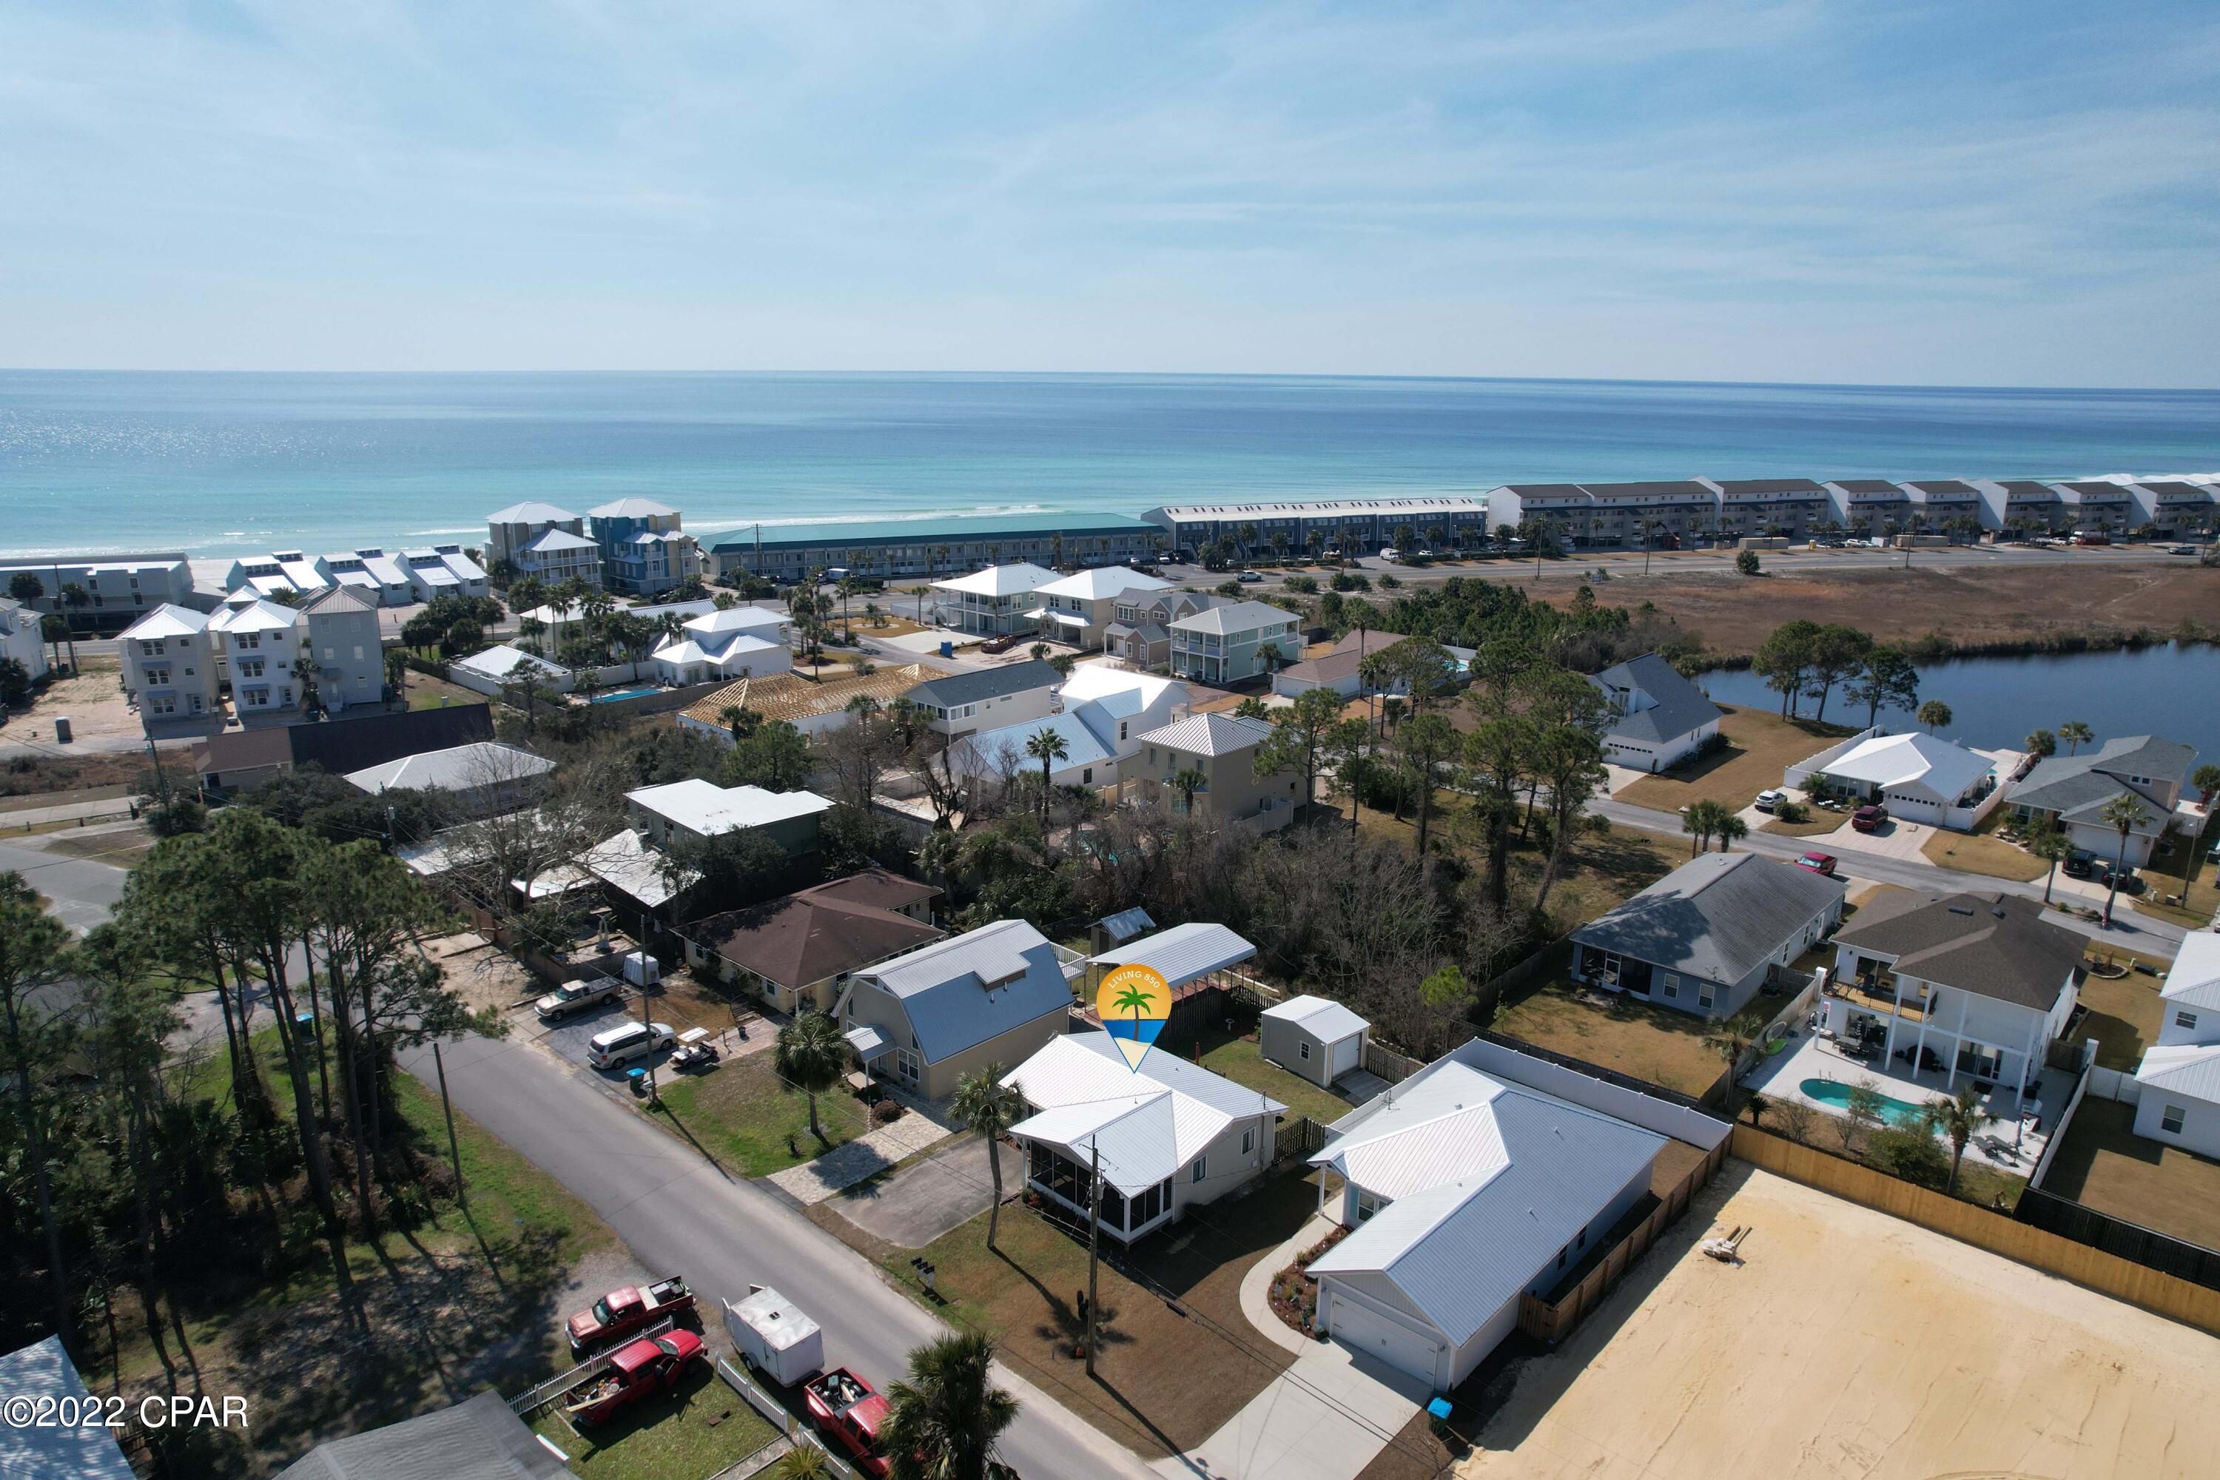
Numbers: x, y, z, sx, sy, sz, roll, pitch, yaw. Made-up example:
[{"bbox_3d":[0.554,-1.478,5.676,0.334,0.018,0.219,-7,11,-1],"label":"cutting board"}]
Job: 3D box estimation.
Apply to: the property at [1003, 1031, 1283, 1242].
[{"bbox_3d":[0.632,19.854,71.616,12.620,4.478,11.602,14,20,41],"label":"property"}]

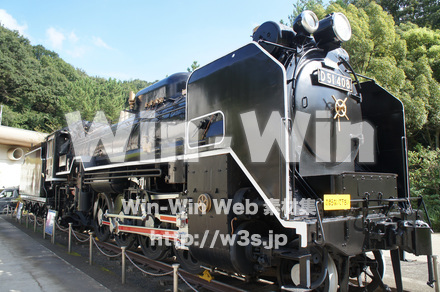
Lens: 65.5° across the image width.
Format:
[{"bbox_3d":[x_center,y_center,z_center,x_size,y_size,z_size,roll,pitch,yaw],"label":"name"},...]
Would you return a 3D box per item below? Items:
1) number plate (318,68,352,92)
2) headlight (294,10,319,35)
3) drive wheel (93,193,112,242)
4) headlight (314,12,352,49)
[{"bbox_3d":[1.633,-0.916,4.819,0.796,0.204,0.041,4,-8,-38],"label":"number plate"},{"bbox_3d":[1.158,-1.660,4.690,0.316,0.316,0.255,4,-8,-34],"label":"headlight"},{"bbox_3d":[-3.445,2.094,10.082,0.160,1.410,1.410,4,-8,-38],"label":"drive wheel"},{"bbox_3d":[1.580,-1.617,4.925,0.418,0.449,0.449,4,-8,-38],"label":"headlight"}]

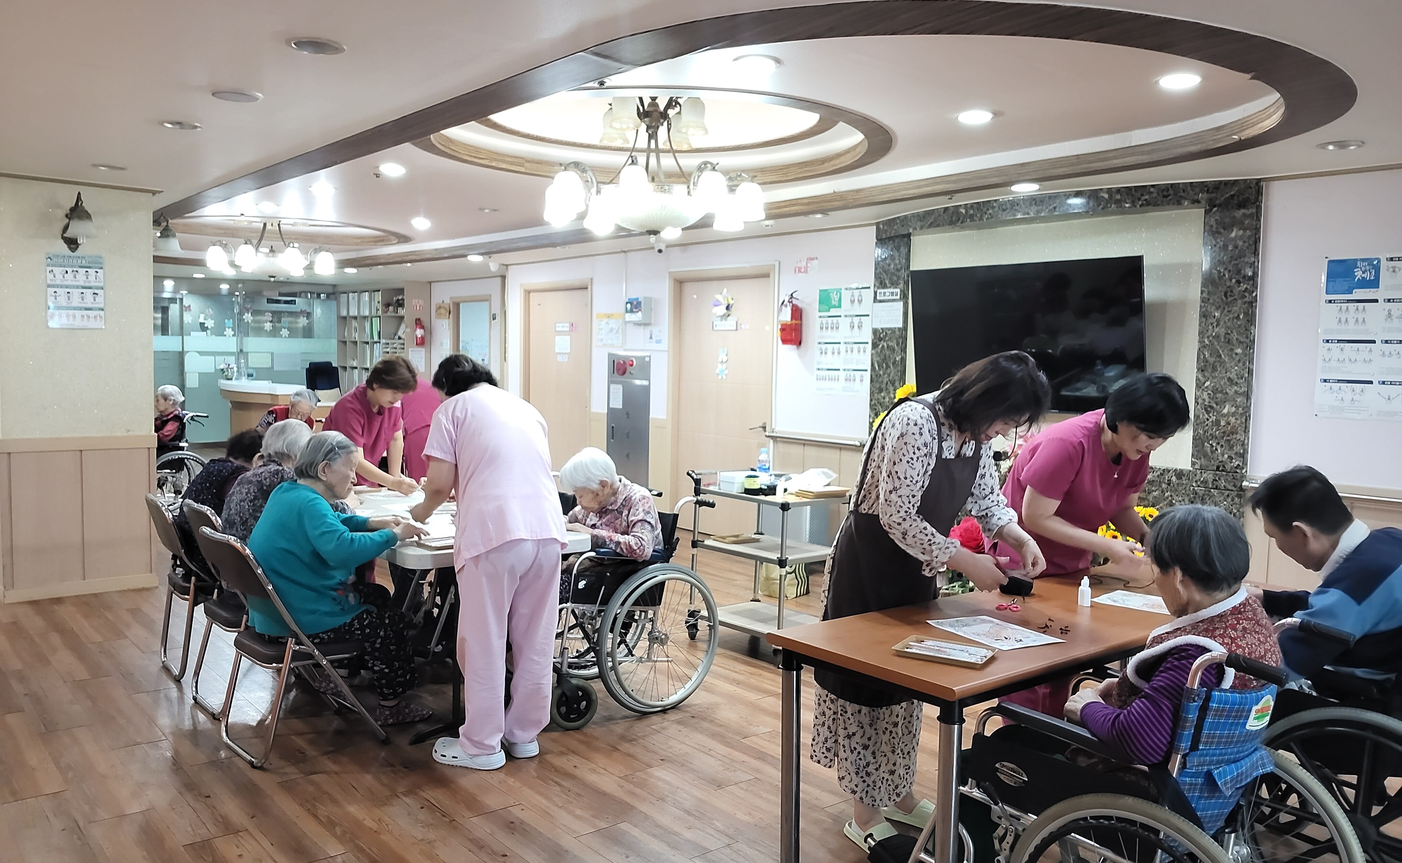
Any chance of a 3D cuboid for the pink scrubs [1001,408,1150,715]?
[{"bbox_3d":[1.320,0.525,3.855,0.500,1.250,0.480,4,5,38],"label":"pink scrubs"}]

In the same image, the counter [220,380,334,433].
[{"bbox_3d":[-5.362,-0.061,13.339,0.900,1.000,2.500,-3,5,-45],"label":"counter"}]

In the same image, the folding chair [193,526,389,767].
[{"bbox_3d":[-1.492,0.748,3.865,0.540,0.800,0.460,-2,5,-41],"label":"folding chair"}]

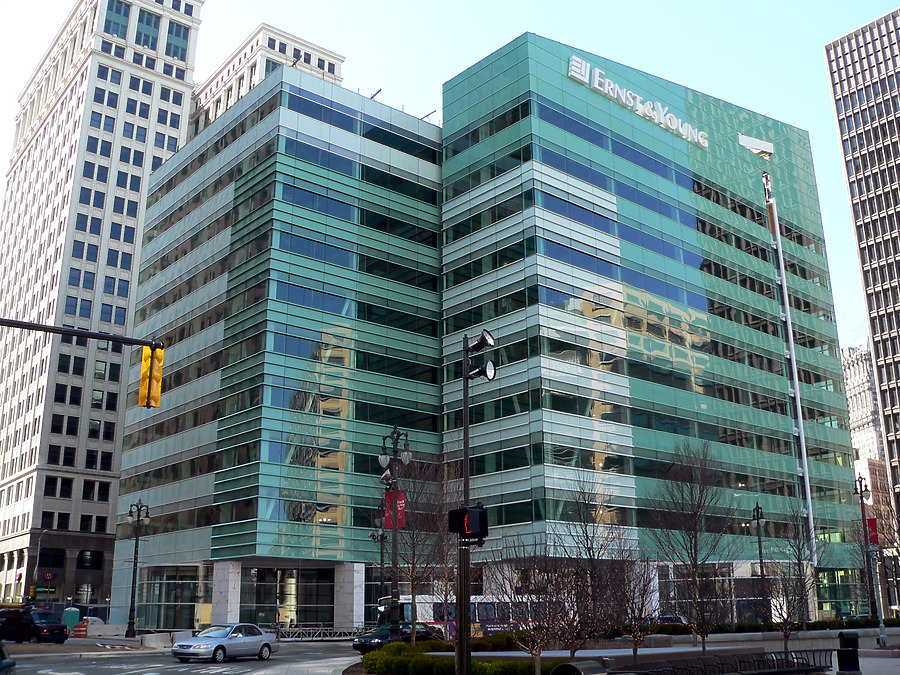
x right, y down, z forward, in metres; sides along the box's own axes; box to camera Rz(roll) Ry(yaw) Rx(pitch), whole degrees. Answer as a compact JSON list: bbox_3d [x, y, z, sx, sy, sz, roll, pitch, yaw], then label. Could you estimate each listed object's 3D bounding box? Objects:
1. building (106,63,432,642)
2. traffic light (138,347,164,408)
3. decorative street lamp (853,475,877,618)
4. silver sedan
[{"bbox_3d":[-15.126,3.394,82.982,16.549,43.485,25.379,14,-22,-38],"label":"building"},{"bbox_3d":[-5.285,0.727,16.569,0.360,1.080,0.420,6,-18,-19],"label":"traffic light"},{"bbox_3d":[25.801,13.061,57.664,0.700,9.500,1.300,9,-20,-29],"label":"decorative street lamp"},{"bbox_3d":[-8.549,11.687,35.971,1.790,1.445,4.800,-9,-19,25],"label":"silver sedan"}]

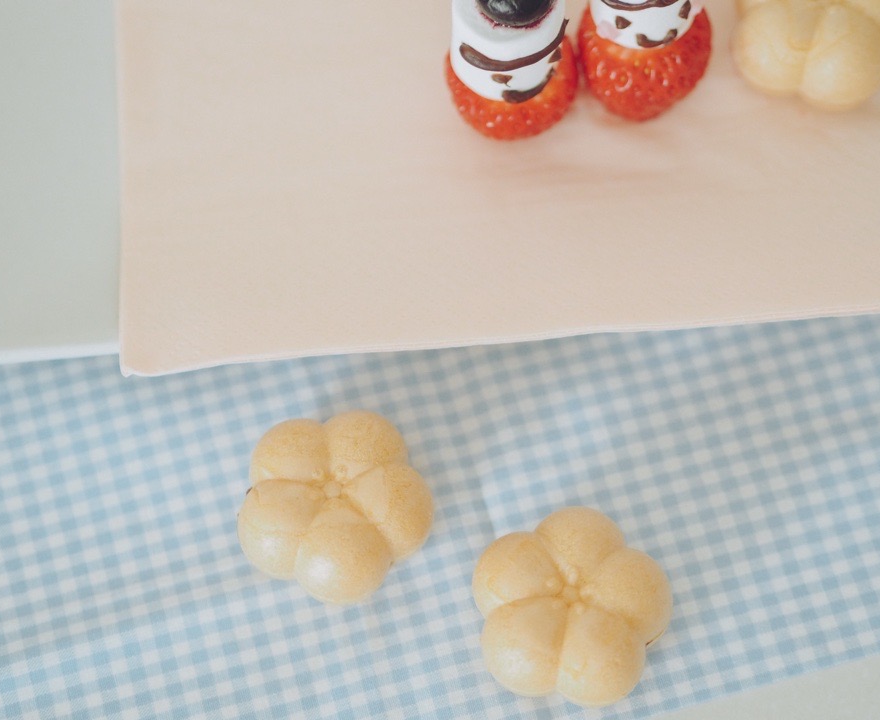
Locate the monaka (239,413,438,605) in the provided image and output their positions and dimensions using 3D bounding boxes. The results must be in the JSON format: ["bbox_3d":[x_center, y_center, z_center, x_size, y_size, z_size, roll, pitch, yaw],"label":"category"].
[{"bbox_3d":[-0.026,0.036,0.613,0.048,0.026,0.047,0,66,1],"label":"monaka"}]

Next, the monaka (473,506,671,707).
[{"bbox_3d":[0.032,0.059,0.602,0.048,0.026,0.047,10,67,5],"label":"monaka"}]

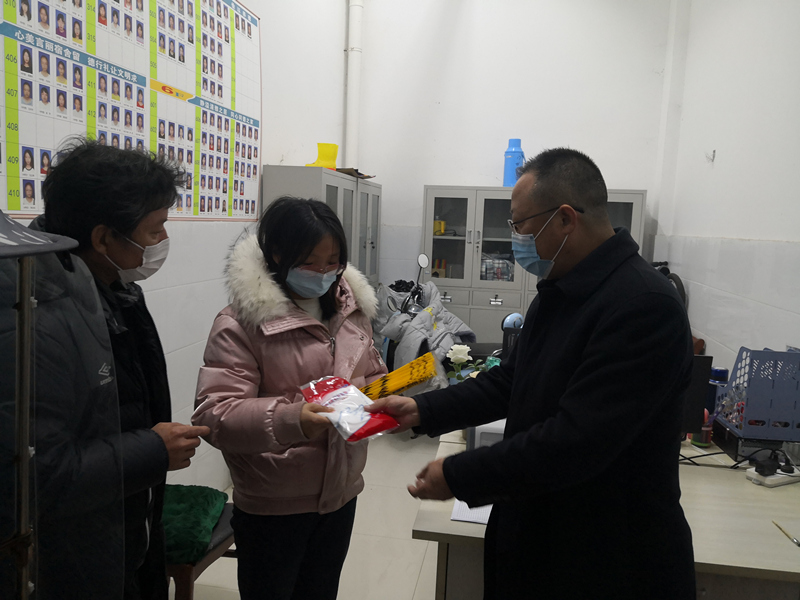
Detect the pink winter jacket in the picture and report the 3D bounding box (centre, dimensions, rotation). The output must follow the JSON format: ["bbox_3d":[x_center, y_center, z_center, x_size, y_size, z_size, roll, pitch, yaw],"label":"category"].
[{"bbox_3d":[-0.254,0.158,1.460,0.470,0.620,0.360,-3,8,-33],"label":"pink winter jacket"}]

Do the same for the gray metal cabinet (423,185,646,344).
[{"bbox_3d":[1.094,-0.038,5.413,1.786,1.820,0.390,3,7,11],"label":"gray metal cabinet"}]

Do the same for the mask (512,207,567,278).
[{"bbox_3d":[0.283,-0.107,1.250,0.120,0.125,0.140,-11,3,16],"label":"mask"}]

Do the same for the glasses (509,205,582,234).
[{"bbox_3d":[0.298,-0.168,1.270,0.147,0.045,0.140,-14,2,16],"label":"glasses"}]

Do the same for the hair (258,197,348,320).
[{"bbox_3d":[-0.227,-0.101,1.450,0.195,0.275,0.210,-3,20,-35],"label":"hair"}]

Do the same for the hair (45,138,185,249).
[{"bbox_3d":[-0.507,-0.186,1.100,0.230,0.200,0.190,7,4,-26],"label":"hair"}]

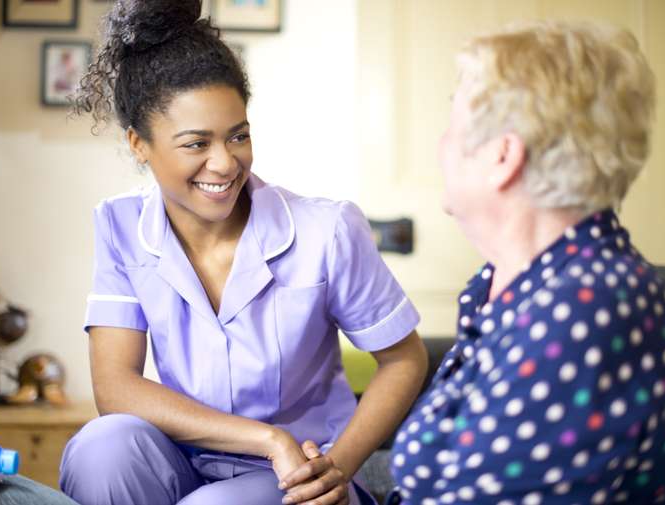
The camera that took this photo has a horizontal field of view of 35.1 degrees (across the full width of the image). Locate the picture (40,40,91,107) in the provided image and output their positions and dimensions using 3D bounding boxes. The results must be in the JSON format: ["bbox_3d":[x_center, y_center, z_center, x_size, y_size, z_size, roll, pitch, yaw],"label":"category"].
[{"bbox_3d":[-0.710,-0.476,2.800,0.135,0.177,0.020,1,-3,-1],"label":"picture"}]

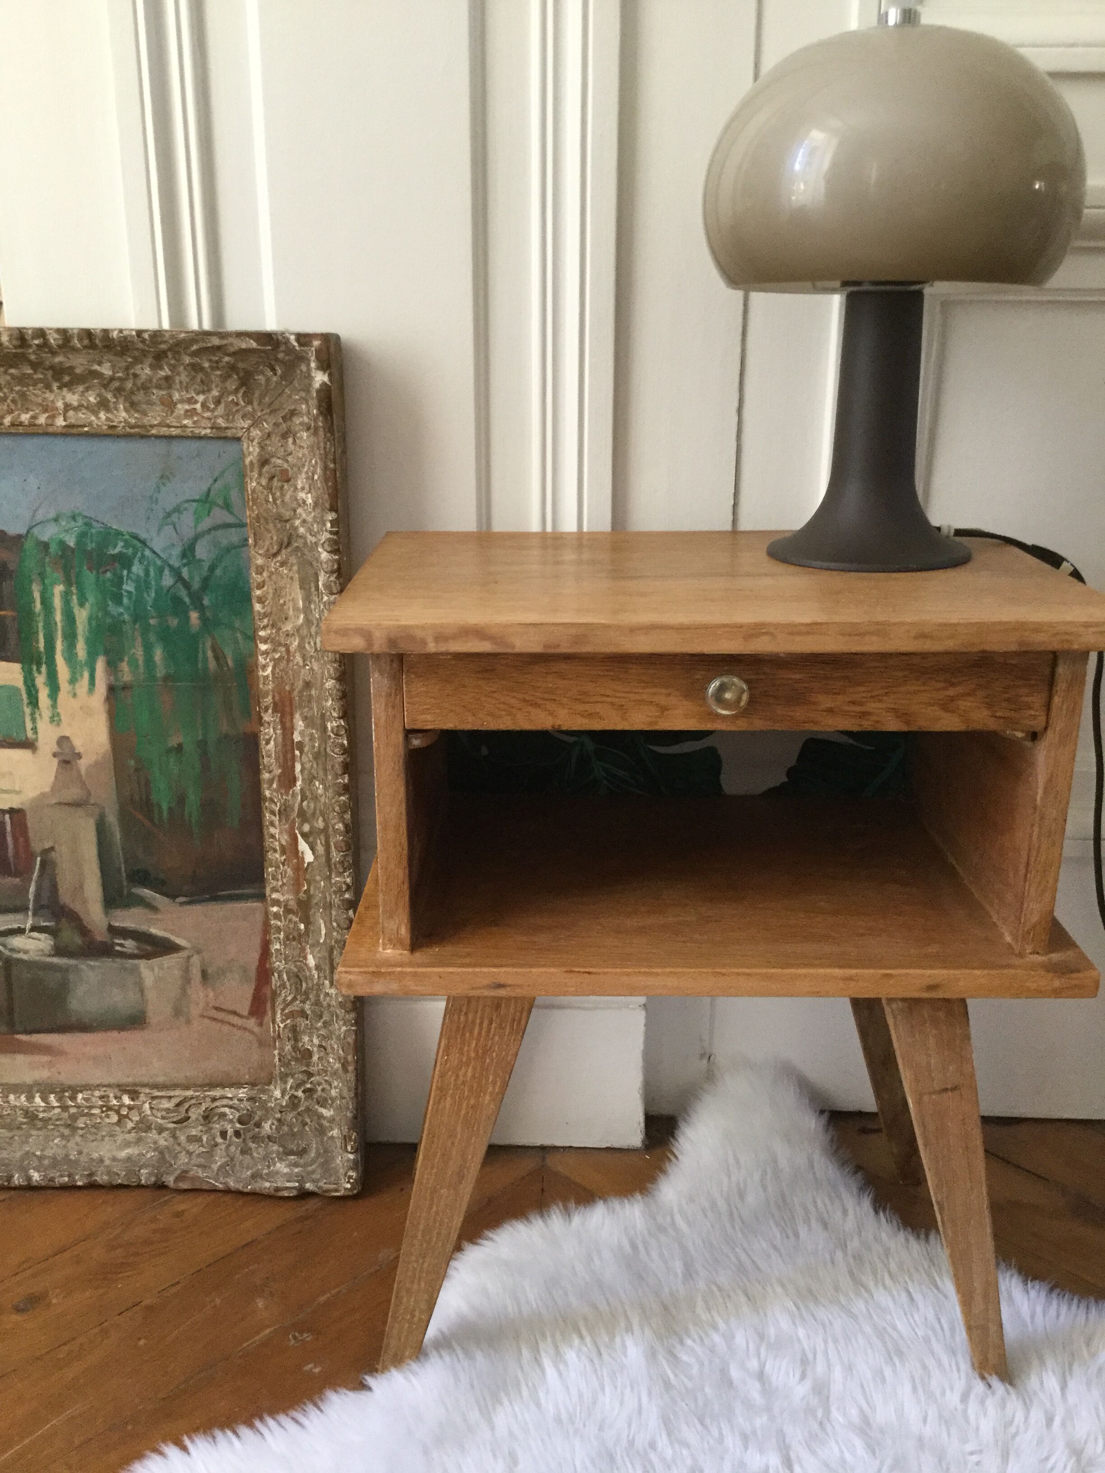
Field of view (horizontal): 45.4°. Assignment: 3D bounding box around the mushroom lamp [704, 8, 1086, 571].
[{"bbox_3d":[0.223,-0.297,0.894,0.242,0.345,0.242,0,18,0],"label":"mushroom lamp"}]

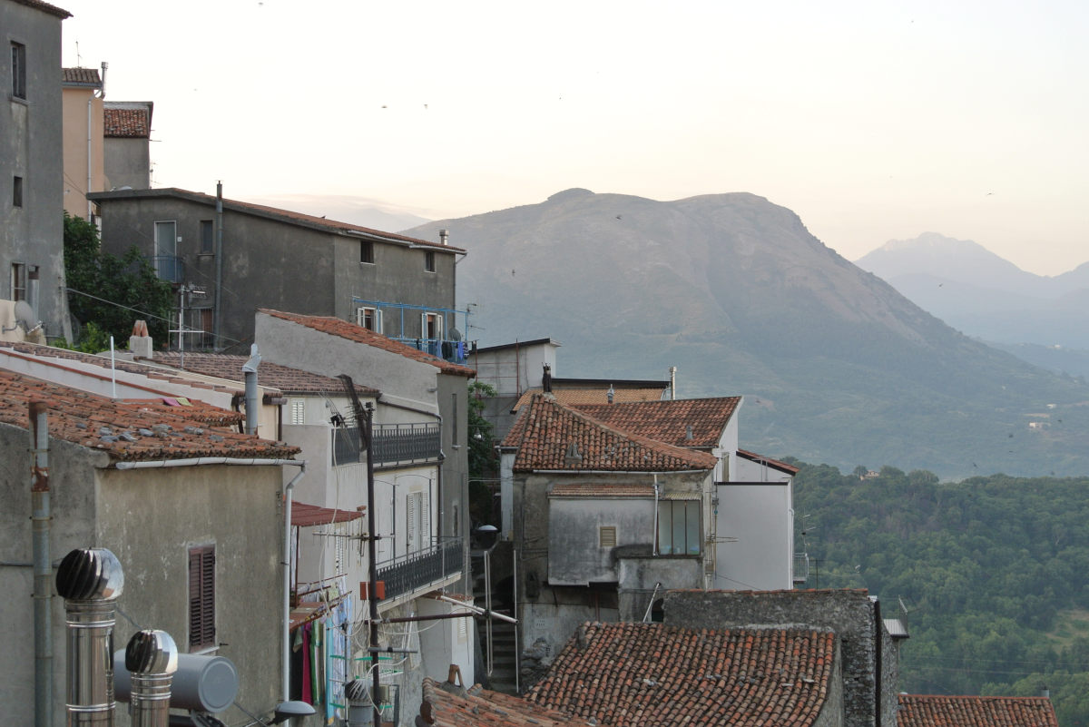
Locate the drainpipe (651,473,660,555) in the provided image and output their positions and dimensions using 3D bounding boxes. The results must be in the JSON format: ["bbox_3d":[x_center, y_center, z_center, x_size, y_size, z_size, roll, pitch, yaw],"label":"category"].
[{"bbox_3d":[3.517,4.766,66.100,0.140,2.600,0.180,2,-1,0],"label":"drainpipe"}]

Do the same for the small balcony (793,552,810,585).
[{"bbox_3d":[9.789,7.786,79.500,0.650,1.150,1.400,0,-1,-3],"label":"small balcony"}]

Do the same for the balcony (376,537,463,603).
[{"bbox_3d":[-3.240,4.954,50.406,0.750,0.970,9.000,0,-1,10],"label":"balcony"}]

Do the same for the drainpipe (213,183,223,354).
[{"bbox_3d":[-11.398,-3.399,72.800,0.180,6.000,0.180,1,-1,3],"label":"drainpipe"}]

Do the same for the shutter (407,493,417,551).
[{"bbox_3d":[-3.356,4.353,52.750,0.080,2.100,0.550,0,-1,10],"label":"shutter"}]

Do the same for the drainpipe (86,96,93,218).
[{"bbox_3d":[-18.078,-8.147,83.000,0.120,5.300,0.120,0,-1,-6],"label":"drainpipe"}]

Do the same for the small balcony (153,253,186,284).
[{"bbox_3d":[-13.196,-3.248,72.600,1.300,1.120,0.900,0,-1,3],"label":"small balcony"}]

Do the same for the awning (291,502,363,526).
[{"bbox_3d":[-5.120,3.000,42.100,1.950,0.420,4.400,0,-1,10],"label":"awning"}]

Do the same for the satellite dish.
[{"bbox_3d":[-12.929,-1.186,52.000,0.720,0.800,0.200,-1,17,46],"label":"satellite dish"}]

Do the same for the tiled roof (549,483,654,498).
[{"bbox_3d":[1.745,3.927,64.500,3.300,0.420,1.150,0,-1,9],"label":"tiled roof"}]

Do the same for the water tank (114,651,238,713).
[{"bbox_3d":[-3.804,3.235,21.409,1.340,0.560,0.560,-1,-1,38],"label":"water tank"}]

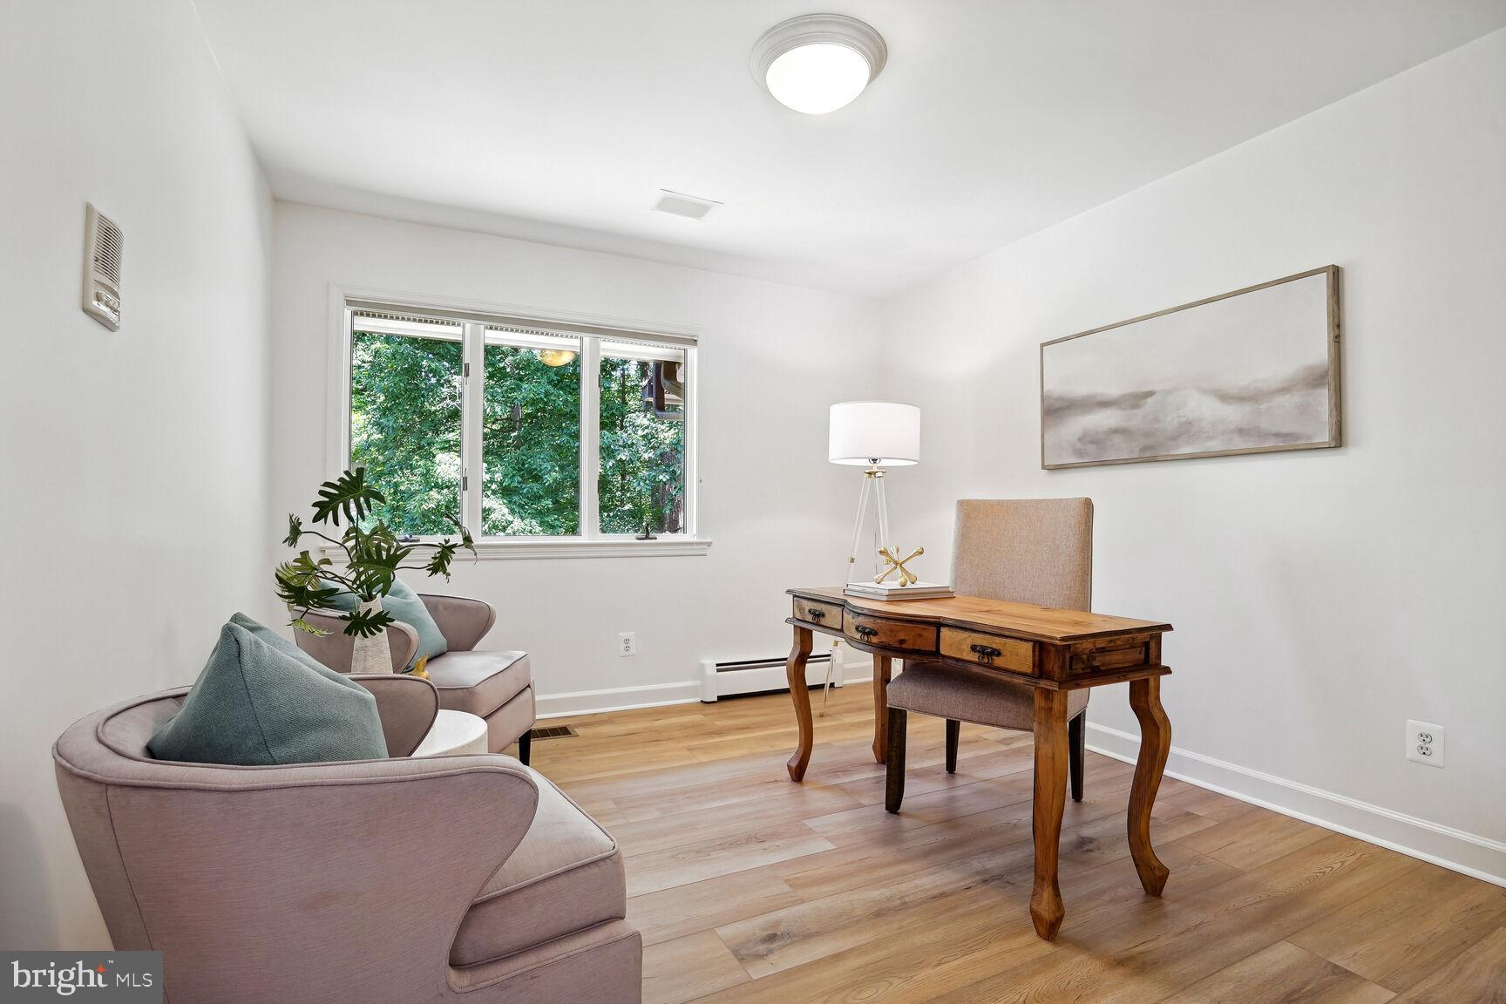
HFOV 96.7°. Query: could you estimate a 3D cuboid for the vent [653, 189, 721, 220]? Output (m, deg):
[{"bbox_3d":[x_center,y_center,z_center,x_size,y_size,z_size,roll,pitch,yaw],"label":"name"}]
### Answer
[{"bbox_3d":[-0.295,-1.323,3.012,0.290,0.015,0.195,1,-1,-26],"label":"vent"}]

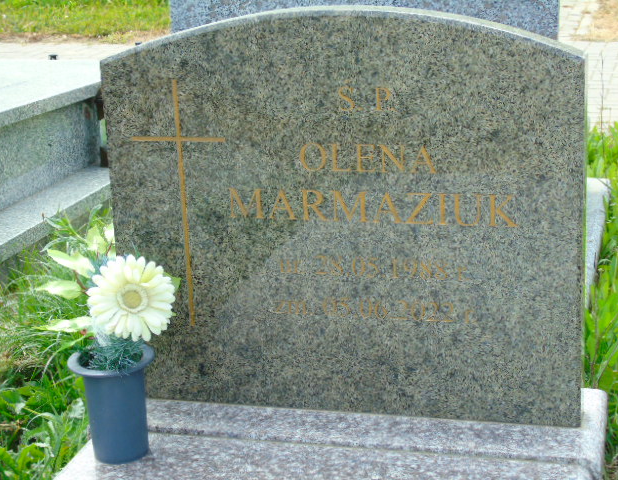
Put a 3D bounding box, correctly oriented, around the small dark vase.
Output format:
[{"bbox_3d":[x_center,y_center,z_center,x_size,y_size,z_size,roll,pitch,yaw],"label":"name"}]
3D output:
[{"bbox_3d":[-0.243,0.209,1.662,0.108,0.129,0.108,-6,16,-9],"label":"small dark vase"}]

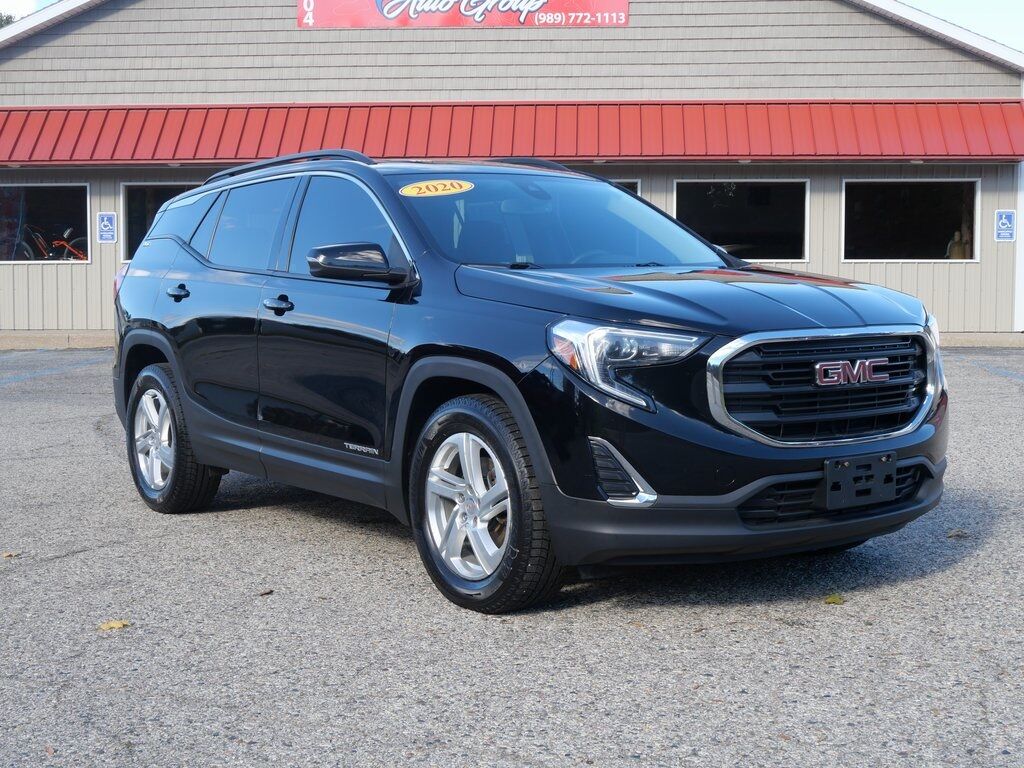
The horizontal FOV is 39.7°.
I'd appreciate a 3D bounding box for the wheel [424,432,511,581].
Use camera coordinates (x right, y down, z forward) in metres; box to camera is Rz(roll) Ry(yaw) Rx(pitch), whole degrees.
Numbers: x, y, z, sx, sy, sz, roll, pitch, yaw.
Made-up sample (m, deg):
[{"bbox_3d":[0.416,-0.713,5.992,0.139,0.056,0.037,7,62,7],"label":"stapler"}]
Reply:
[{"bbox_3d":[-0.081,0.401,4.735,0.190,0.485,0.485,-3,5,-35],"label":"wheel"}]

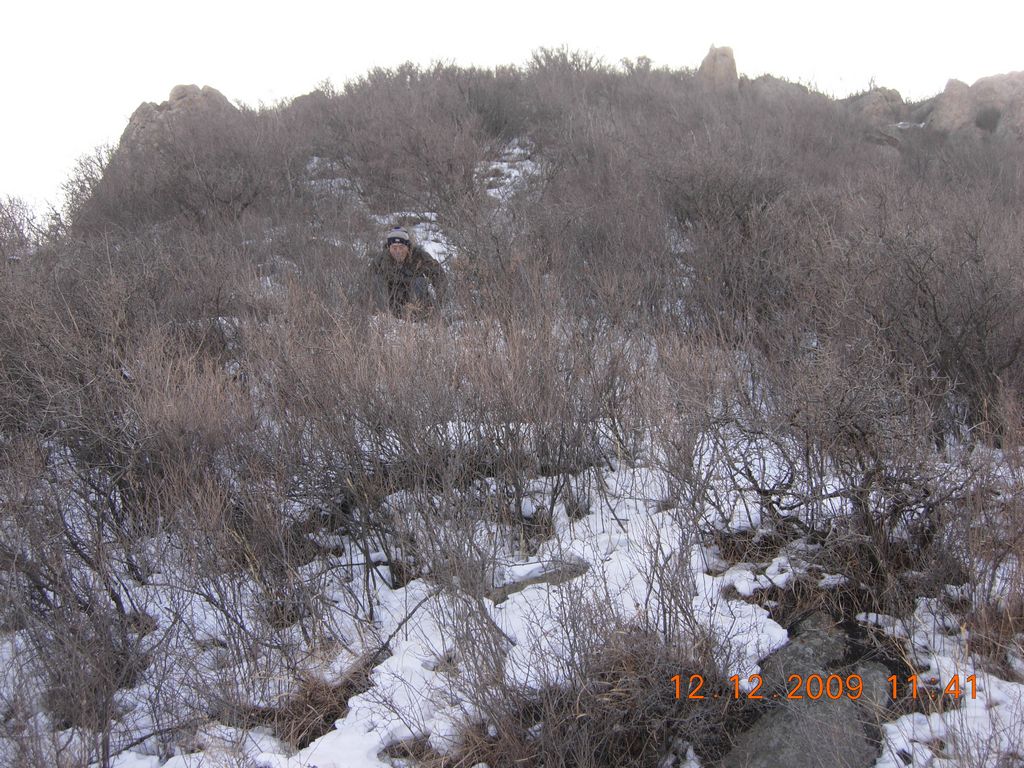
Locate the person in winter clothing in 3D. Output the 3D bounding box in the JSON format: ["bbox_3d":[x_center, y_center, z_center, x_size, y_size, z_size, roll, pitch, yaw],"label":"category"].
[{"bbox_3d":[-0.883,-0.935,10.400,0.650,0.860,0.680,0,-5,-2],"label":"person in winter clothing"}]

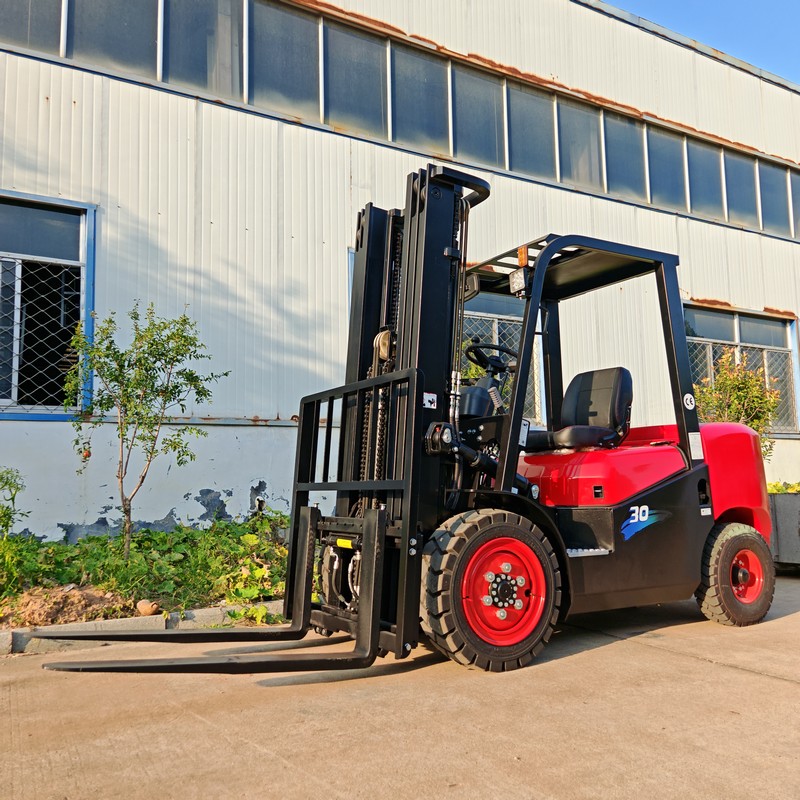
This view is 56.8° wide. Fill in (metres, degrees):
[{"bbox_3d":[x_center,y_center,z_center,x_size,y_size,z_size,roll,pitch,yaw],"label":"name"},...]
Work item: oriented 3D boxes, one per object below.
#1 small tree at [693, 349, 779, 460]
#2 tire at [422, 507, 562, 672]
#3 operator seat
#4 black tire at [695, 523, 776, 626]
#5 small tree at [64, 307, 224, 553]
[{"bbox_3d":[3.947,0.366,8.778,1.050,1.900,1.050,2,-6,-30],"label":"small tree"},{"bbox_3d":[0.416,0.861,3.392,0.705,0.705,0.215,2,-6,-30],"label":"tire"},{"bbox_3d":[0.984,0.057,4.391,0.610,0.510,0.480,2,-6,-30],"label":"operator seat"},{"bbox_3d":[1.905,1.004,4.230,0.580,0.580,0.175,2,-6,-30],"label":"black tire"},{"bbox_3d":[-1.879,0.280,5.502,1.120,1.920,1.050,2,-6,-30],"label":"small tree"}]

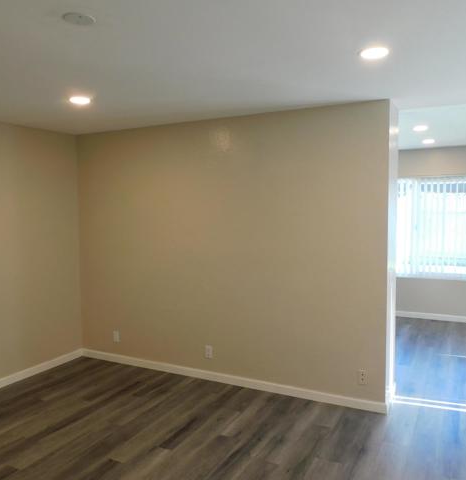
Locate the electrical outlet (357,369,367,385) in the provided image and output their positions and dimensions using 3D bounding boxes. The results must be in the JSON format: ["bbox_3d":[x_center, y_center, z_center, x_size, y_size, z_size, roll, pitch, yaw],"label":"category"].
[{"bbox_3d":[1.039,1.099,3.555,0.075,0.120,0.009,1,5,27],"label":"electrical outlet"}]

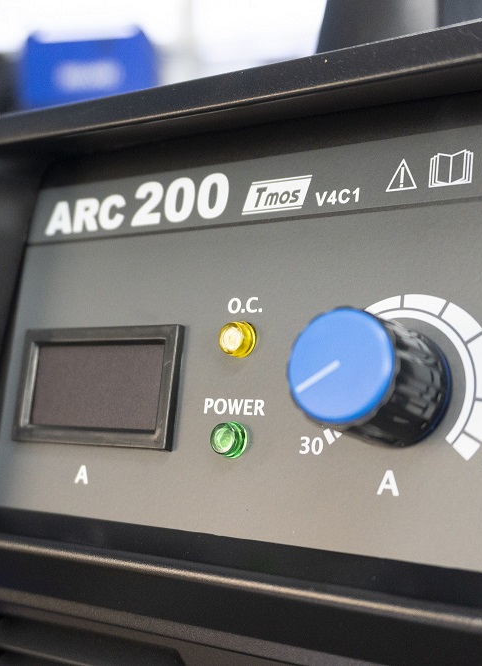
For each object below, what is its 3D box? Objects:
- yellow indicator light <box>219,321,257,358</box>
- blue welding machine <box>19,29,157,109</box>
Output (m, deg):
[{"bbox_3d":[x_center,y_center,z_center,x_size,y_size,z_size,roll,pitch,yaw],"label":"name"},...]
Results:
[{"bbox_3d":[-0.001,0.001,0.200,0.008,0.008,0.005,-1,-12,35],"label":"yellow indicator light"},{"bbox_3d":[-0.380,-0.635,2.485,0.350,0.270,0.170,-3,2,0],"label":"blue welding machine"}]

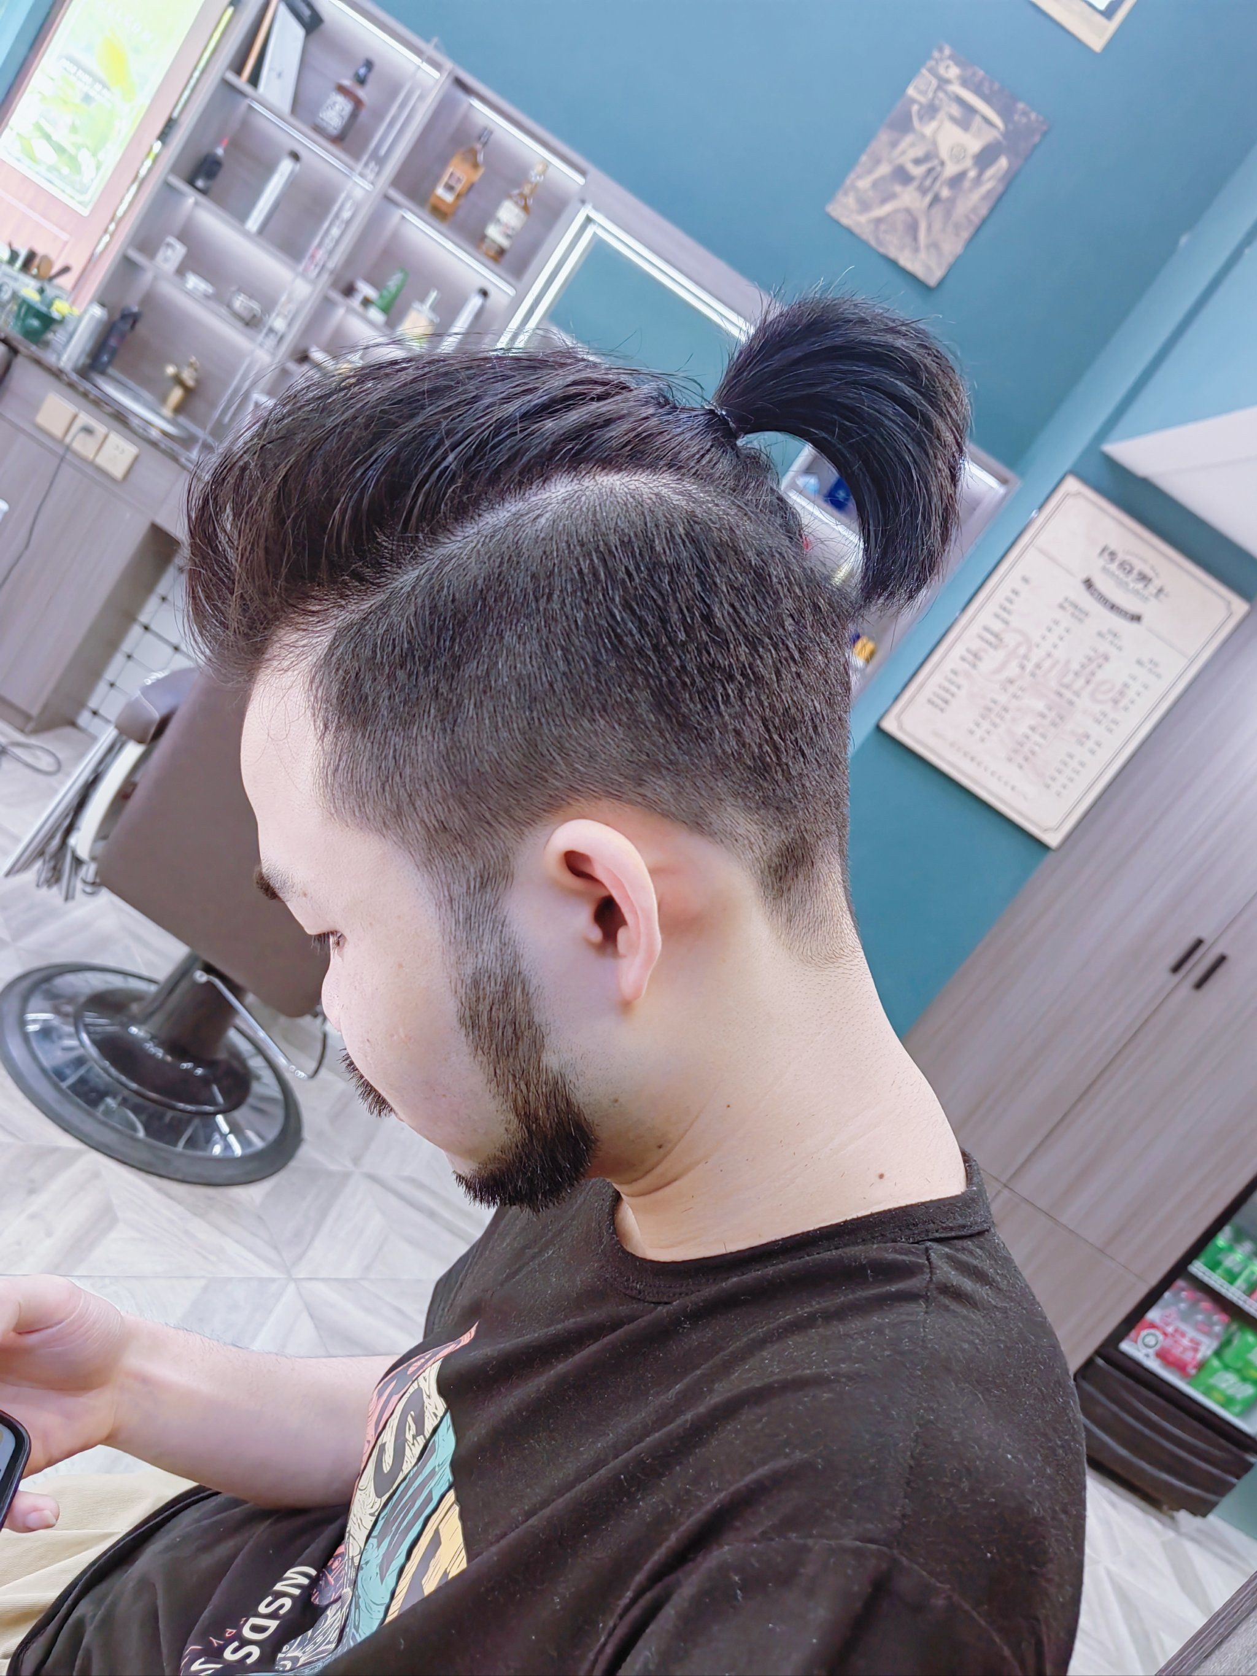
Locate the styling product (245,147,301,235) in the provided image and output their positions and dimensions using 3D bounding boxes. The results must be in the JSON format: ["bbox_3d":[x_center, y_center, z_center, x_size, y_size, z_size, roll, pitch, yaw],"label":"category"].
[{"bbox_3d":[-0.972,-1.768,3.585,0.043,0.241,0.043,31,12,-25],"label":"styling product"}]

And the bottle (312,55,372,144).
[{"bbox_3d":[-0.757,-1.989,3.525,0.076,0.233,0.074,34,11,-10],"label":"bottle"}]

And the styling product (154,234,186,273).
[{"bbox_3d":[-1.285,-1.636,3.670,0.057,0.085,0.036,33,12,-16],"label":"styling product"}]

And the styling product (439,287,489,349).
[{"bbox_3d":[-0.461,-1.400,3.594,0.043,0.236,0.043,33,12,-18],"label":"styling product"}]

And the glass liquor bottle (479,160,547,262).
[{"bbox_3d":[-0.307,-1.694,3.528,0.076,0.285,0.074,34,11,-11],"label":"glass liquor bottle"}]

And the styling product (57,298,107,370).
[{"bbox_3d":[-1.423,-1.319,3.416,0.048,0.179,0.048,30,13,-28],"label":"styling product"}]

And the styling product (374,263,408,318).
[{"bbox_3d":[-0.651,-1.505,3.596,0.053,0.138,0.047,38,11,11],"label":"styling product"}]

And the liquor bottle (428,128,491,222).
[{"bbox_3d":[-0.452,-1.795,3.540,0.074,0.278,0.067,35,12,-4],"label":"liquor bottle"}]

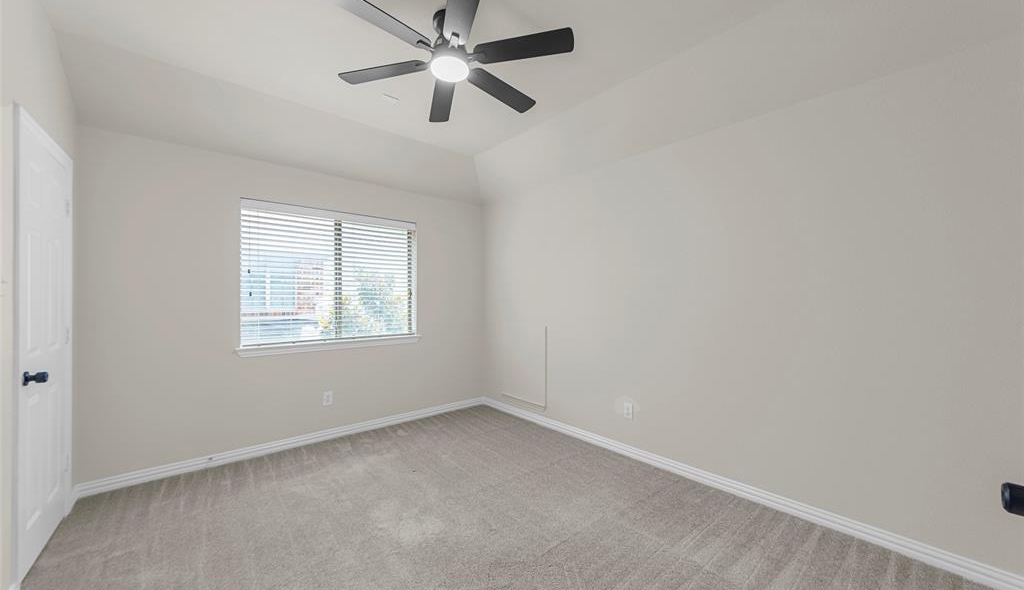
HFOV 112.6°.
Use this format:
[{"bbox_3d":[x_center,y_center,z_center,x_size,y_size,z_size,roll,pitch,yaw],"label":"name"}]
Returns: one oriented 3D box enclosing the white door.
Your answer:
[{"bbox_3d":[-2.440,0.250,1.765,0.060,2.120,0.760,0,0,-42],"label":"white door"}]

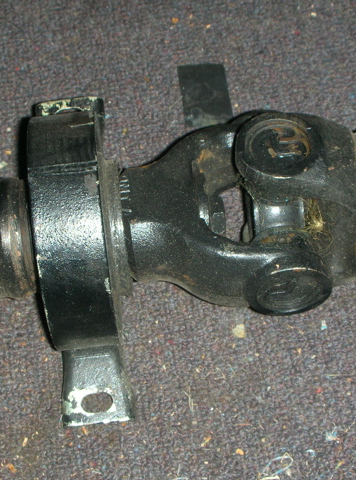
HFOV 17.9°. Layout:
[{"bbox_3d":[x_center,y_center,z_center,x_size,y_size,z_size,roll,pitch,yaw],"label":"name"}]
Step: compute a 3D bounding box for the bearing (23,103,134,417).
[{"bbox_3d":[-0.043,-0.005,0.500,0.040,0.097,0.164,-6,69,0],"label":"bearing"}]

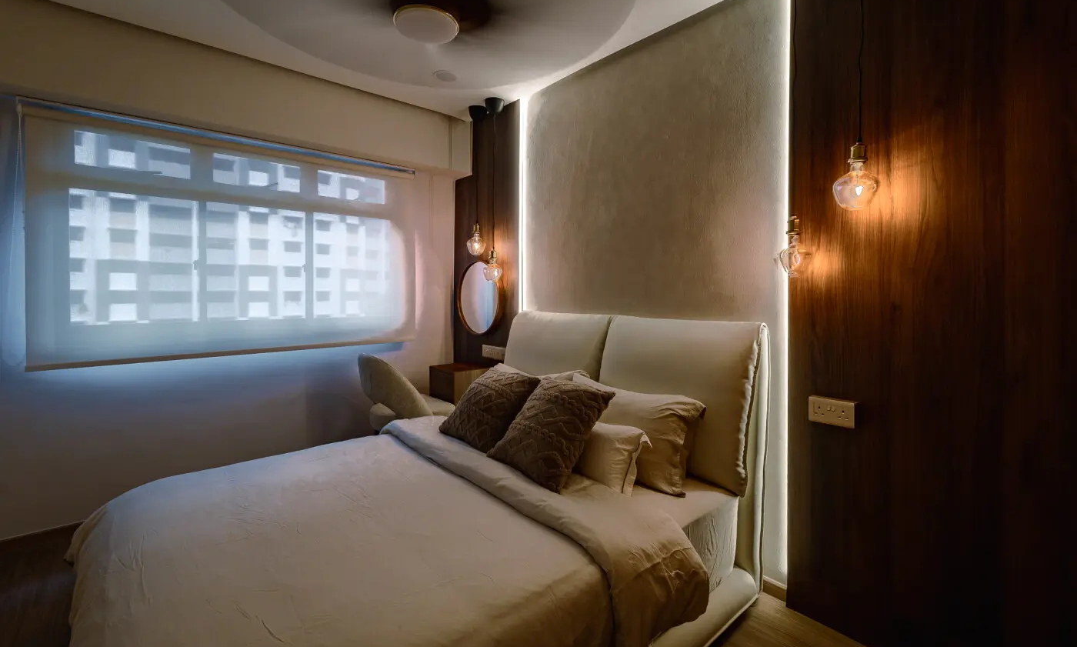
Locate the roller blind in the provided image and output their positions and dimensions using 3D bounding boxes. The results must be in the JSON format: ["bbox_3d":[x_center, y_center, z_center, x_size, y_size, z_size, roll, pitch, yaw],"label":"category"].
[{"bbox_3d":[-1.754,-0.477,2.881,2.050,1.310,0.100,-2,3,-40],"label":"roller blind"}]

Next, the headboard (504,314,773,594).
[{"bbox_3d":[0.345,0.507,2.332,0.200,1.090,1.560,-2,3,-40],"label":"headboard"}]

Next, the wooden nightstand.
[{"bbox_3d":[-0.600,0.446,3.340,0.320,0.230,0.330,-2,3,-40],"label":"wooden nightstand"}]

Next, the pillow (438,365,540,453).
[{"bbox_3d":[-0.244,0.408,2.197,0.450,0.420,0.140,3,-40,50],"label":"pillow"}]

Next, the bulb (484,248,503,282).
[{"bbox_3d":[-0.300,-0.387,2.990,0.120,0.222,0.120,0,3,0],"label":"bulb"}]

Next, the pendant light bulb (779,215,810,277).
[{"bbox_3d":[0.911,-0.275,1.600,0.120,0.220,0.120,-2,3,-40],"label":"pendant light bulb"}]

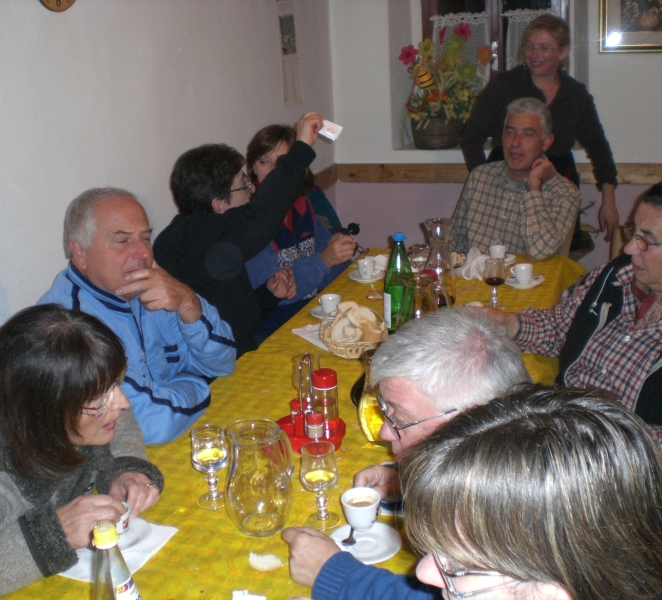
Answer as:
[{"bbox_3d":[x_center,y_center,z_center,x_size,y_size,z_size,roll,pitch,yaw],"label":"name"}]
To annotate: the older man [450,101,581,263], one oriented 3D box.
[{"bbox_3d":[0.673,-0.045,3.064,0.540,1.297,0.700,5,20,20],"label":"older man"}]

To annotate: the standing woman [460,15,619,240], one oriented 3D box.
[{"bbox_3d":[0.842,-0.373,3.625,0.600,1.533,0.360,7,21,25],"label":"standing woman"}]

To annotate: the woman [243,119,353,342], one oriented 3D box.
[{"bbox_3d":[-0.081,0.034,2.999,0.560,1.250,0.700,-11,21,-24],"label":"woman"}]

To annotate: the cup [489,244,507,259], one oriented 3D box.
[{"bbox_3d":[0.573,-0.160,2.990,0.072,0.053,0.062,4,20,18],"label":"cup"}]

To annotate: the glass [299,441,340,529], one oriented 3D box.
[{"bbox_3d":[-0.016,0.327,1.547,0.066,0.146,0.066,-2,19,1],"label":"glass"}]

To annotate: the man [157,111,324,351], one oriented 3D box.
[{"bbox_3d":[-0.198,0.151,2.600,0.720,1.300,0.560,-2,19,1],"label":"man"}]

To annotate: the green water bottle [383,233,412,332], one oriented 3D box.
[{"bbox_3d":[0.183,-0.052,2.413,0.083,0.276,0.083,4,20,18],"label":"green water bottle"}]

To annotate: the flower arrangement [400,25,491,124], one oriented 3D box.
[{"bbox_3d":[0.517,-1.014,3.966,0.407,0.457,0.320,4,20,18],"label":"flower arrangement"}]

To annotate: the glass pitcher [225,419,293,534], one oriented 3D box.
[{"bbox_3d":[-0.122,0.312,1.540,0.128,0.188,0.117,-2,19,1],"label":"glass pitcher"}]

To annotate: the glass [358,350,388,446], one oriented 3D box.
[{"bbox_3d":[0.103,0.203,1.819,0.088,0.192,0.088,4,20,18],"label":"glass"}]

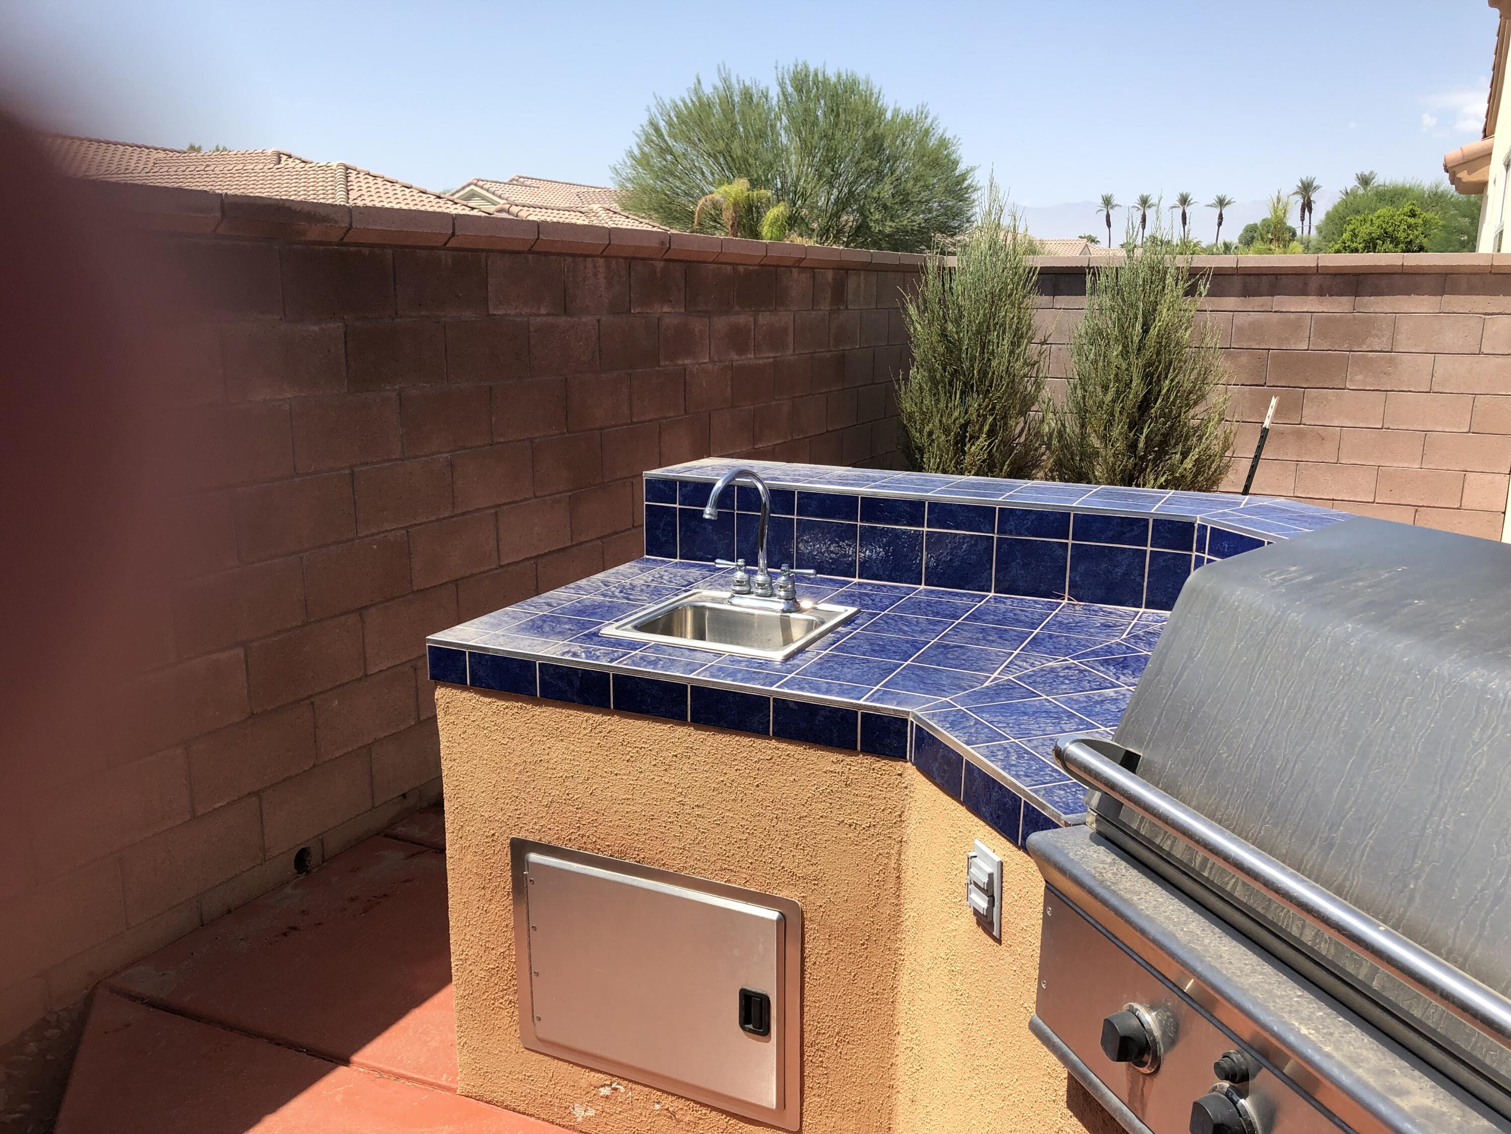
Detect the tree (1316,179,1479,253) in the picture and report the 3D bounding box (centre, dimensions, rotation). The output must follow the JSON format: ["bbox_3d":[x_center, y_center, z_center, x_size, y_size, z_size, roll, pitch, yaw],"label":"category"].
[{"bbox_3d":[16.864,-7.704,32.028,4.773,4.536,4.773,7,14,26],"label":"tree"}]

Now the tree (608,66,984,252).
[{"bbox_3d":[0.693,-5.839,21.229,6.172,5.344,5.864,1,12,2],"label":"tree"}]

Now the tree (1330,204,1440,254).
[{"bbox_3d":[10.668,-4.593,21.002,2.190,3.141,2.190,6,14,26],"label":"tree"}]

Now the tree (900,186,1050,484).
[{"bbox_3d":[1.117,-0.908,6.369,0.775,2.139,0.775,7,14,27],"label":"tree"}]

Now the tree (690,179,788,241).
[{"bbox_3d":[-0.217,-3.911,17.569,1.385,3.149,1.385,0,12,-1],"label":"tree"}]

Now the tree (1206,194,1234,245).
[{"bbox_3d":[60.155,-40.820,159.293,3.585,14.823,3.585,5,13,20],"label":"tree"}]

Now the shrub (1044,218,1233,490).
[{"bbox_3d":[1.879,-0.722,6.058,0.885,1.919,0.885,7,14,27],"label":"shrub"}]

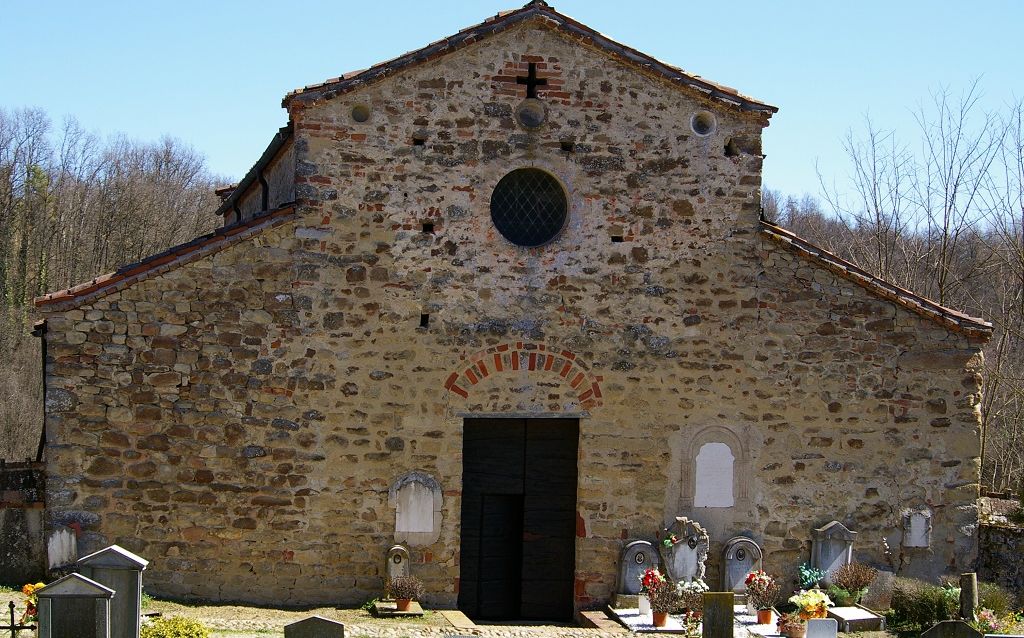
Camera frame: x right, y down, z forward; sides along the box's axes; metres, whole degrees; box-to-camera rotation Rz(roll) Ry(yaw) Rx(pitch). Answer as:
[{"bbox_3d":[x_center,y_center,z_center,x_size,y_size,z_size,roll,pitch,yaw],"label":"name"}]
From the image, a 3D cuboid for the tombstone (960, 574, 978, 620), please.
[{"bbox_3d":[6.656,4.058,31.000,0.230,0.700,0.190,0,1,-10],"label":"tombstone"}]

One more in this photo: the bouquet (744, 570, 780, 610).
[{"bbox_3d":[3.633,3.923,30.900,0.522,0.581,0.480,0,1,-10],"label":"bouquet"}]

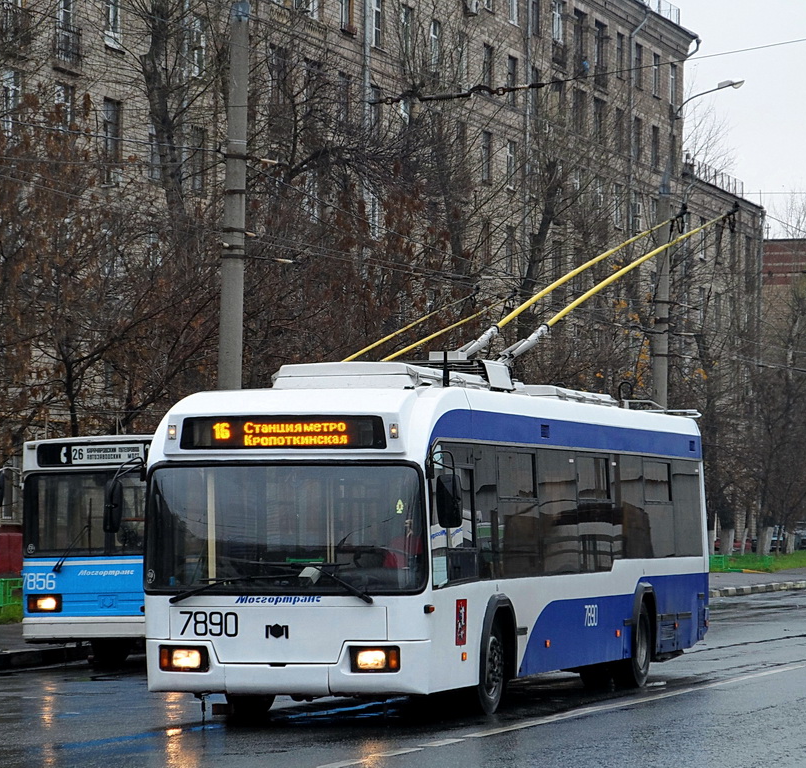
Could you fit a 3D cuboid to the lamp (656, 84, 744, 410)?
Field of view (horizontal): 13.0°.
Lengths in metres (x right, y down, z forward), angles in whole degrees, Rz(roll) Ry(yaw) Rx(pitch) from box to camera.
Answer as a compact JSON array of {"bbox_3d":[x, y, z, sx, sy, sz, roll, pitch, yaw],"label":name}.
[{"bbox_3d":[7.000,-1.290,84.900,2.200,12.000,0.400,0,-2,16],"label":"lamp"}]

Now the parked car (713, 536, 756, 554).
[{"bbox_3d":[16.679,7.720,177.000,1.720,1.450,4.300,0,-2,16],"label":"parked car"}]

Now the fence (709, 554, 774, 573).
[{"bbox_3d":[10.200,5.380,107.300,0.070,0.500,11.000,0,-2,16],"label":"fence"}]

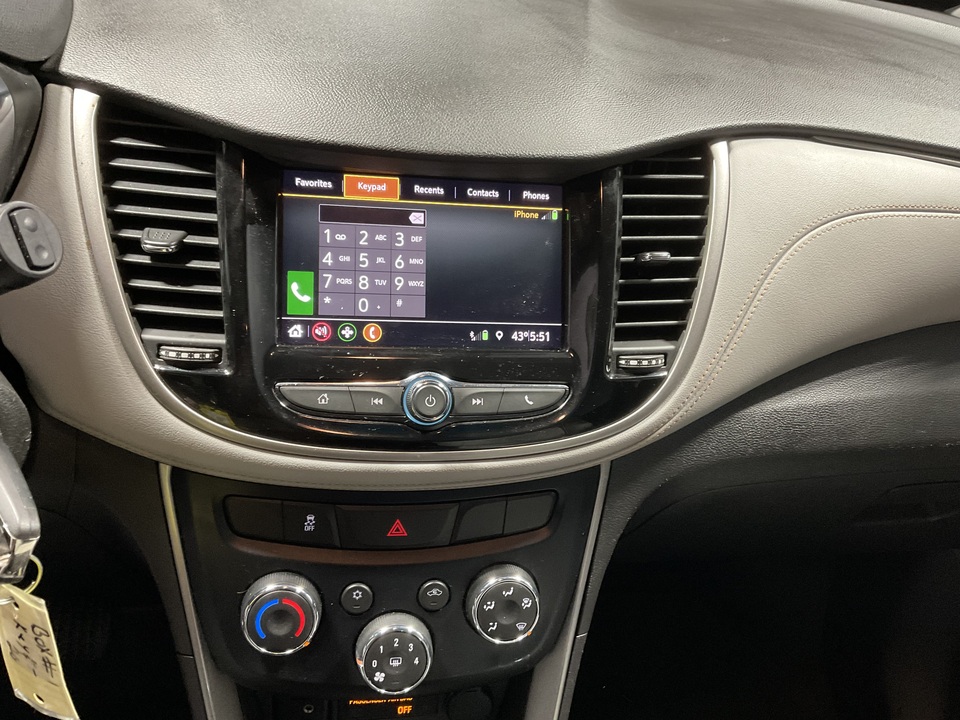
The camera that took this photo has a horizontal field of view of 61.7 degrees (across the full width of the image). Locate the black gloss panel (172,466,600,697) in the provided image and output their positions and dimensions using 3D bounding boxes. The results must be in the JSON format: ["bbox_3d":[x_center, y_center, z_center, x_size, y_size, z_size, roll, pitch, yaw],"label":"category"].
[{"bbox_3d":[-0.056,0.147,0.552,0.295,0.147,0.055,1,3,-12],"label":"black gloss panel"}]

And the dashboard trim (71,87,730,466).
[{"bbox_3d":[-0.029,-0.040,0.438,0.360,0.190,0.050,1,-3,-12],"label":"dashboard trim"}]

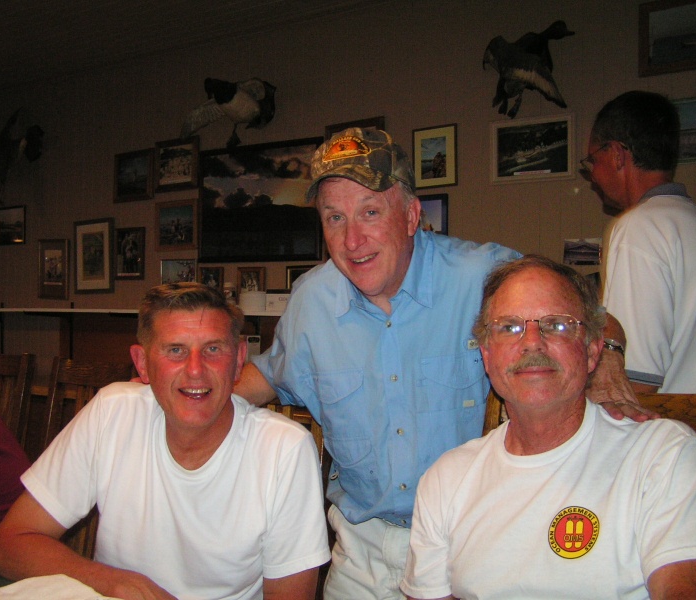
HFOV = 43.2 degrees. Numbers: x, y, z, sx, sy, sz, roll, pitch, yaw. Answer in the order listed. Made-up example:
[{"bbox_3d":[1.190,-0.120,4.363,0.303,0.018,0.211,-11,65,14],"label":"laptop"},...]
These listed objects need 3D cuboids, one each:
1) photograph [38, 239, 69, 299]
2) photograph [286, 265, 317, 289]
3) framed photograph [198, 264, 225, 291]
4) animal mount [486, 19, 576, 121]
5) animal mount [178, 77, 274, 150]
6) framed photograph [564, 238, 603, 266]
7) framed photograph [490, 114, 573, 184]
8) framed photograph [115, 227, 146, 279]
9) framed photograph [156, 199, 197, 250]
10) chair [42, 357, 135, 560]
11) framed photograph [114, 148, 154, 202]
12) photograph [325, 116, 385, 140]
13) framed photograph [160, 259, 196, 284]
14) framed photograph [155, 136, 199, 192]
[{"bbox_3d":[-1.770,-0.186,5.296,0.289,0.357,0.025,0,0,36],"label":"photograph"},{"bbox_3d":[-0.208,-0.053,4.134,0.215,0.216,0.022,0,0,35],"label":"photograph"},{"bbox_3d":[-0.695,-0.058,4.470,0.169,0.220,0.022,0,0,35],"label":"framed photograph"},{"bbox_3d":[0.678,-0.866,3.300,0.340,0.350,0.300,0,0,26],"label":"animal mount"},{"bbox_3d":[-0.571,-0.896,4.198,0.420,0.320,0.360,0,0,12],"label":"animal mount"},{"bbox_3d":[0.899,-0.185,3.372,0.150,0.100,0.014,0,0,35],"label":"framed photograph"},{"bbox_3d":[0.727,-0.586,3.457,0.355,0.243,0.025,0,0,36],"label":"framed photograph"},{"bbox_3d":[-1.196,-0.253,4.817,0.237,0.285,0.022,0,0,35],"label":"framed photograph"},{"bbox_3d":[-0.901,-0.394,4.657,0.319,0.260,0.025,0,0,36],"label":"framed photograph"},{"bbox_3d":[-0.793,0.660,2.158,0.445,1.010,0.540,0,0,36],"label":"chair"},{"bbox_3d":[-1.172,-0.677,4.804,0.325,0.272,0.025,0,0,35],"label":"framed photograph"},{"bbox_3d":[0.028,-0.675,3.976,0.322,0.270,0.025,0,0,35],"label":"photograph"},{"bbox_3d":[-0.886,-0.103,4.643,0.274,0.222,0.025,0,0,36],"label":"framed photograph"},{"bbox_3d":[-0.901,-0.709,4.617,0.322,0.273,0.025,0,0,35],"label":"framed photograph"}]

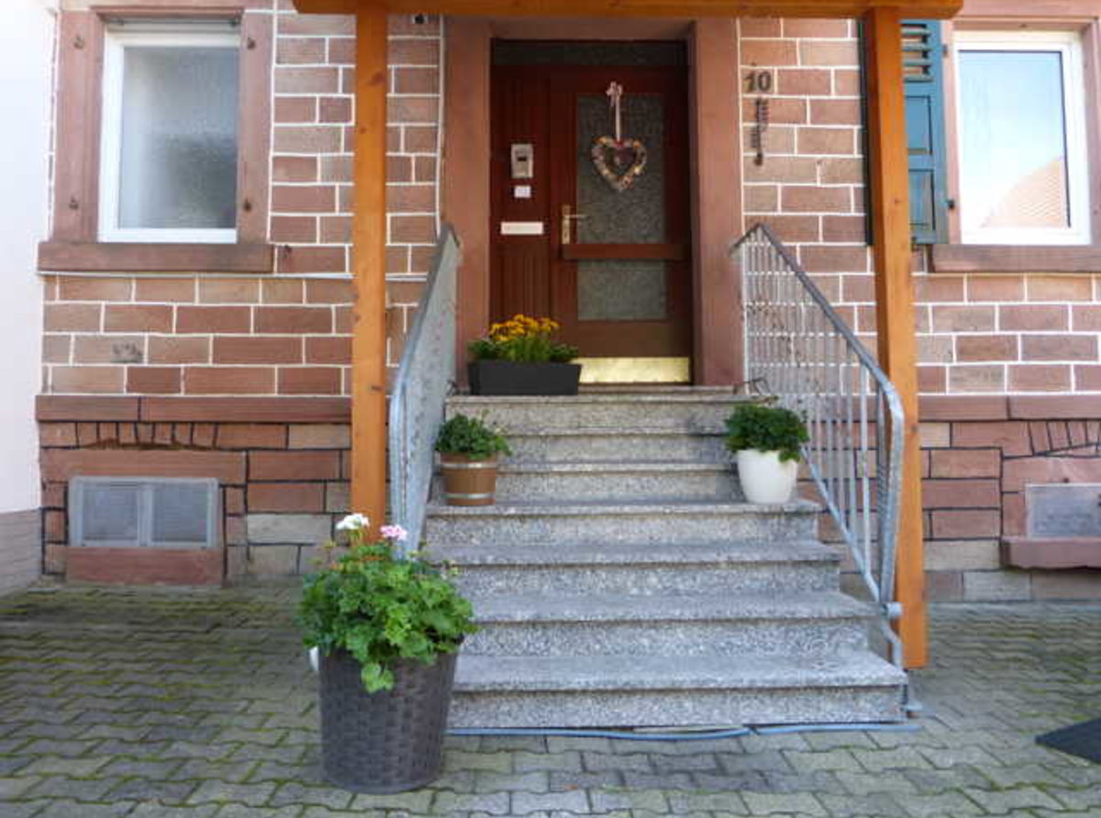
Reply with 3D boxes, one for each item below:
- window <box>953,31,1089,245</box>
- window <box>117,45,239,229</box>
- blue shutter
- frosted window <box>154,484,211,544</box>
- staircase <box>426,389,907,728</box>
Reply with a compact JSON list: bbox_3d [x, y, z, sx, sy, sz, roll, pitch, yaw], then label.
[{"bbox_3d":[3.117,-1.805,5.296,0.904,1.446,0.080,0,-3,-1],"label":"window"},{"bbox_3d":[-2.407,-1.766,5.164,0.769,1.228,0.060,0,-3,-1],"label":"window"},{"bbox_3d":[2.260,-1.778,5.070,0.502,1.482,0.045,0,-3,-1],"label":"blue shutter"},{"bbox_3d":[-2.264,0.640,4.895,0.357,0.370,0.040,0,-3,-1],"label":"frosted window"},{"bbox_3d":[0.313,0.512,3.798,1.712,1.249,2.216,0,-3,-1],"label":"staircase"}]

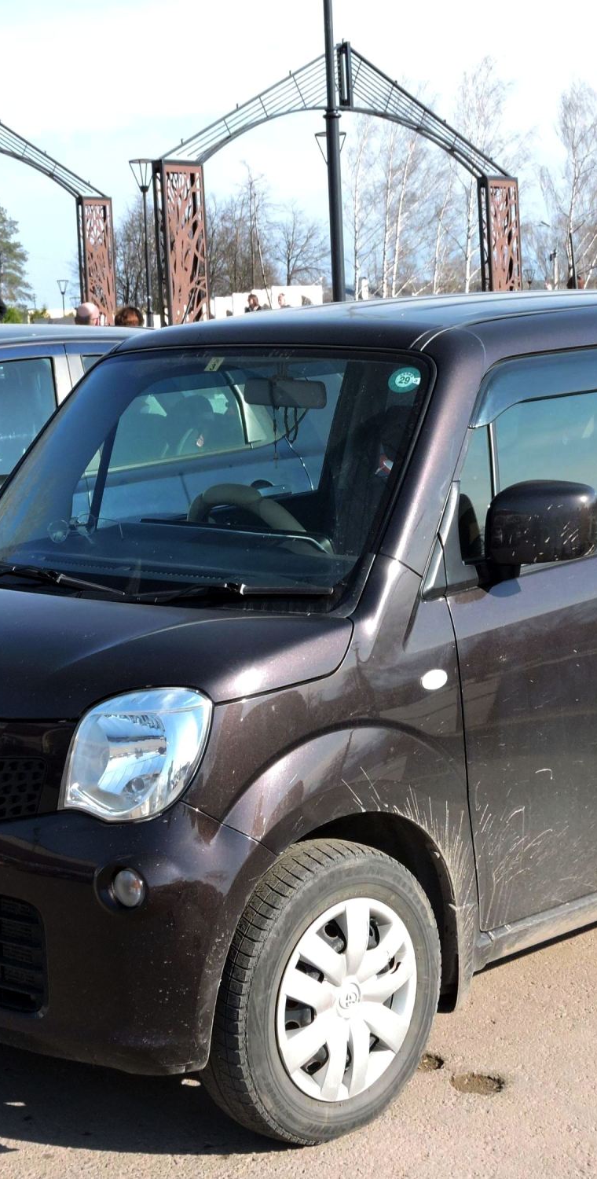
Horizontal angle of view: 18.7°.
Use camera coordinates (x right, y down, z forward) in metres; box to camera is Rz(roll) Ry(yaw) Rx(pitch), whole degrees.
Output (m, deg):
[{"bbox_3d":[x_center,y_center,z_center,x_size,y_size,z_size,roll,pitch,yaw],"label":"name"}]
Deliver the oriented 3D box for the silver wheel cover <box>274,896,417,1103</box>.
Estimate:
[{"bbox_3d":[0.080,0.798,3.571,0.395,0.395,0.070,-9,10,-44],"label":"silver wheel cover"}]

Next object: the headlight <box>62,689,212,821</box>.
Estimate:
[{"bbox_3d":[-0.290,0.301,3.326,0.235,0.230,0.215,4,9,38],"label":"headlight"}]

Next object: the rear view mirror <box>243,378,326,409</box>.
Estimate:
[{"bbox_3d":[-0.032,-0.464,4.300,0.225,0.068,0.038,2,8,29],"label":"rear view mirror"}]

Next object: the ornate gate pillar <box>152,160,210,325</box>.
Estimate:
[{"bbox_3d":[-1.607,-4.204,25.209,0.660,3.400,0.320,-9,10,-43],"label":"ornate gate pillar"}]

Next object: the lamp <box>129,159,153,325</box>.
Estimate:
[{"bbox_3d":[-2.325,-4.692,28.240,0.440,3.900,0.440,5,10,44],"label":"lamp"}]

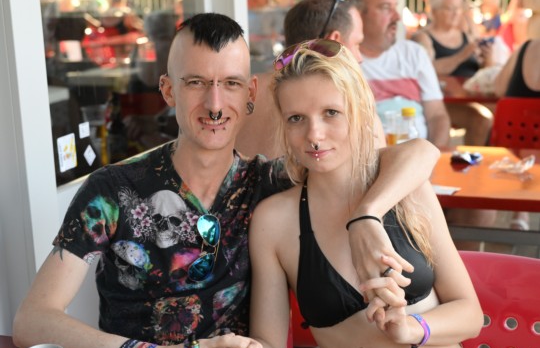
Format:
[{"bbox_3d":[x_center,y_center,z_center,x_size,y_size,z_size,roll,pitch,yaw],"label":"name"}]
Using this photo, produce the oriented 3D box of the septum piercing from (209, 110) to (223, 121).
[{"bbox_3d":[-0.097,-0.106,1.540,0.022,0.021,0.005,2,-7,-12],"label":"septum piercing"}]

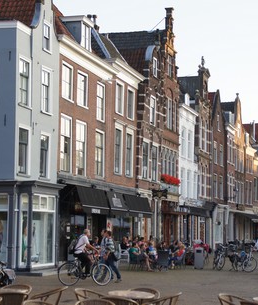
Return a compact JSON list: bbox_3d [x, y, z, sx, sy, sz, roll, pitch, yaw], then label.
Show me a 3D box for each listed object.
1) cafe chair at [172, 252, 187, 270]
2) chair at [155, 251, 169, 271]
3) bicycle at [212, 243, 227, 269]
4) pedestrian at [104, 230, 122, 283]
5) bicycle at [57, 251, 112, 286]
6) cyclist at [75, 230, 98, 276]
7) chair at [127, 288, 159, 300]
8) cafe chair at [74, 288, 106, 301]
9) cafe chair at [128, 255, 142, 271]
[{"bbox_3d":[2.320,4.950,43.700,0.620,0.880,0.580,1,-5,-6],"label":"cafe chair"},{"bbox_3d":[1.491,4.805,42.200,0.570,0.910,0.620,0,-5,0],"label":"chair"},{"bbox_3d":[4.266,4.995,45.100,0.600,1.100,1.750,2,-5,-16],"label":"bicycle"},{"bbox_3d":[-0.576,3.571,32.800,0.680,1.780,0.520,-1,-5,9],"label":"pedestrian"},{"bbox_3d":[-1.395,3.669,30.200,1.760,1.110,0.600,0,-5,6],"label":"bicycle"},{"bbox_3d":[-1.341,3.126,29.700,0.820,1.480,0.520,0,-5,-2],"label":"cyclist"},{"bbox_3d":[0.220,2.388,14.000,0.560,0.780,0.580,-1,-5,11],"label":"chair"},{"bbox_3d":[-0.469,2.367,13.800,0.580,0.780,0.560,-1,-5,13],"label":"cafe chair"},{"bbox_3d":[0.291,4.872,42.800,0.620,0.870,0.580,2,-5,-25],"label":"cafe chair"}]

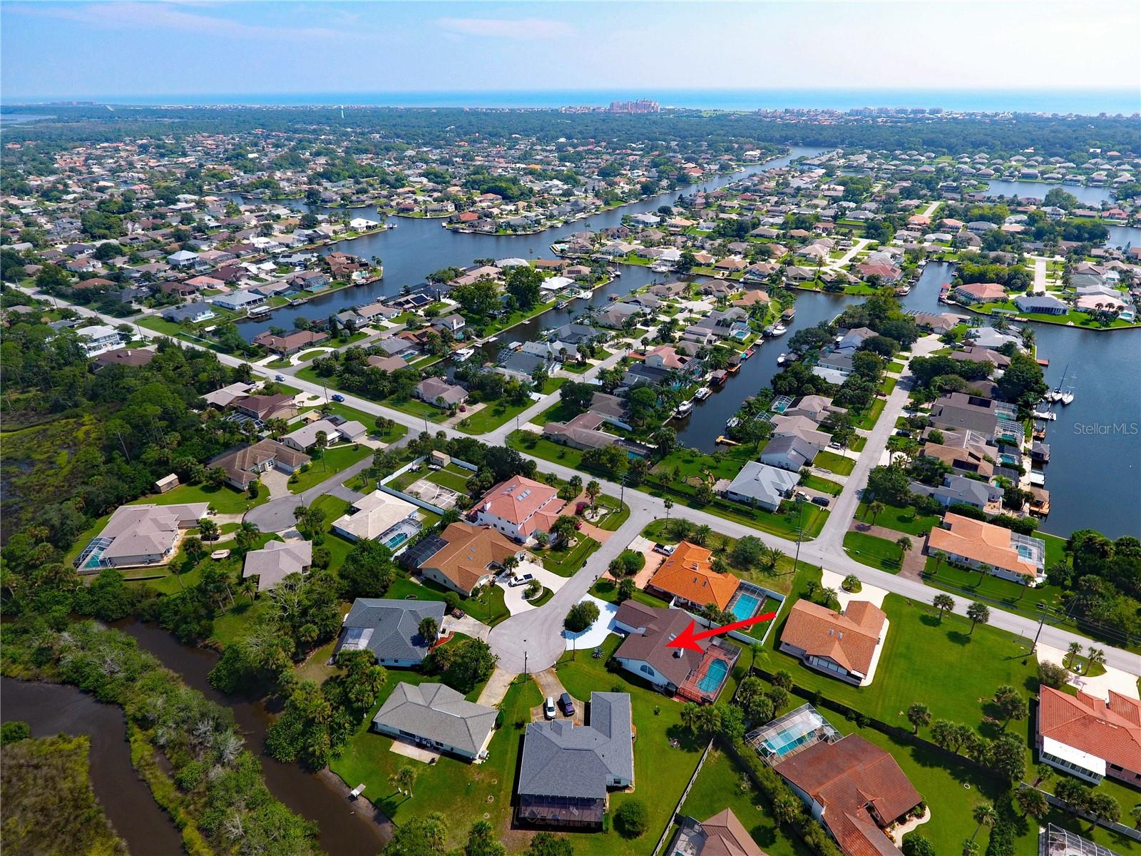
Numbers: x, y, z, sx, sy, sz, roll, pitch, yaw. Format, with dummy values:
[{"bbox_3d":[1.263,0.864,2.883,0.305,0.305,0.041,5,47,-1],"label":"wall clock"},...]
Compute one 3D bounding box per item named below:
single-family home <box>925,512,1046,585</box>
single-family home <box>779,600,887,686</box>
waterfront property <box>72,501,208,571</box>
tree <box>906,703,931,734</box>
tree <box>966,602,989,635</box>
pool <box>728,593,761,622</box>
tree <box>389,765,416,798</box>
[{"bbox_3d":[114.518,31.132,182.108,25.500,6.100,20.700,16,32,29],"label":"single-family home"},{"bbox_3d":[58.448,44.132,146.186,17.800,5.700,22.500,16,31,29],"label":"single-family home"},{"bbox_3d":[-116.369,28.006,179.951,24.500,5.200,25.500,-3,27,-4],"label":"waterfront property"},{"bbox_3d":[68.427,57.812,129.994,4.600,7.100,4.600,16,32,29],"label":"tree"},{"bbox_3d":[89.781,42.562,145.986,4.900,8.400,4.900,0,27,0],"label":"tree"},{"bbox_3d":[40.996,42.941,156.202,5.500,1.250,8.500,13,30,24],"label":"pool"},{"bbox_3d":[-28.789,60.680,113.282,4.000,7.000,4.000,0,27,0],"label":"tree"}]

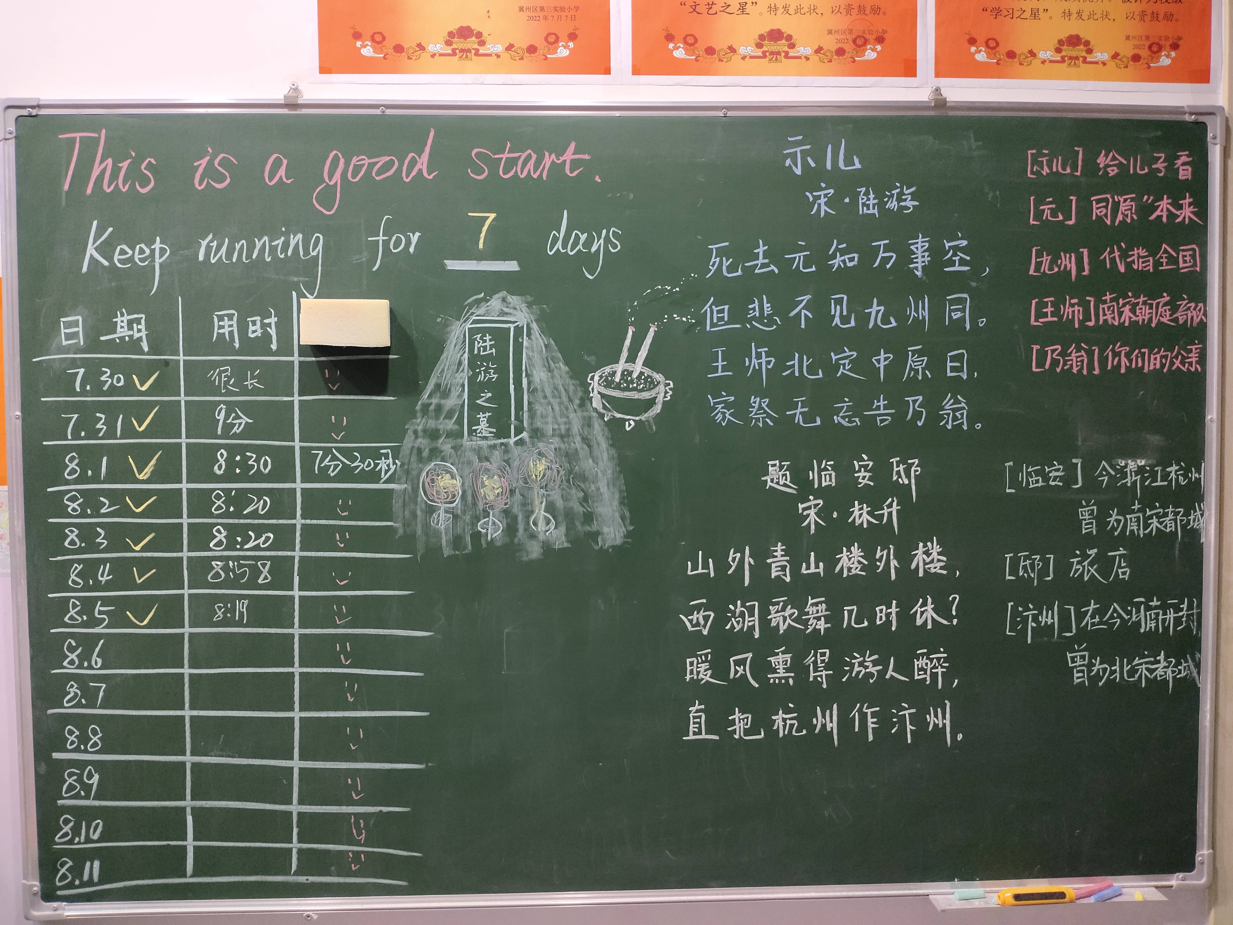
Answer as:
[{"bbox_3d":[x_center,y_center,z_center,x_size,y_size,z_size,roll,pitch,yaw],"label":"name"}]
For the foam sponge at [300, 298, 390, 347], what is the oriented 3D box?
[{"bbox_3d":[-0.257,-0.133,0.922,0.085,0.043,0.026,1,2,-2],"label":"foam sponge"}]

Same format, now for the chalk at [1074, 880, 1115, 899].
[{"bbox_3d":[0.476,0.426,0.960,0.054,0.009,0.009,-1,2,-26],"label":"chalk"}]

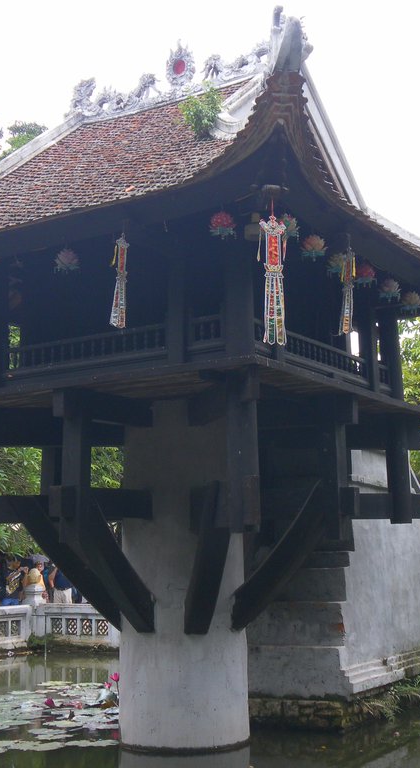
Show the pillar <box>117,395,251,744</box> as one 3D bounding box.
[{"bbox_3d":[-0.262,1.873,10.197,1.250,3.180,1.250,-1,-9,0],"label":"pillar"}]

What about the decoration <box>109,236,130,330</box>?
[{"bbox_3d":[-0.699,-0.796,8.044,0.160,0.730,0.110,-7,-12,34],"label":"decoration"}]

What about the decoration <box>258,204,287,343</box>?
[{"bbox_3d":[0.462,-0.784,7.526,0.200,1.014,0.180,0,-10,-5],"label":"decoration"}]

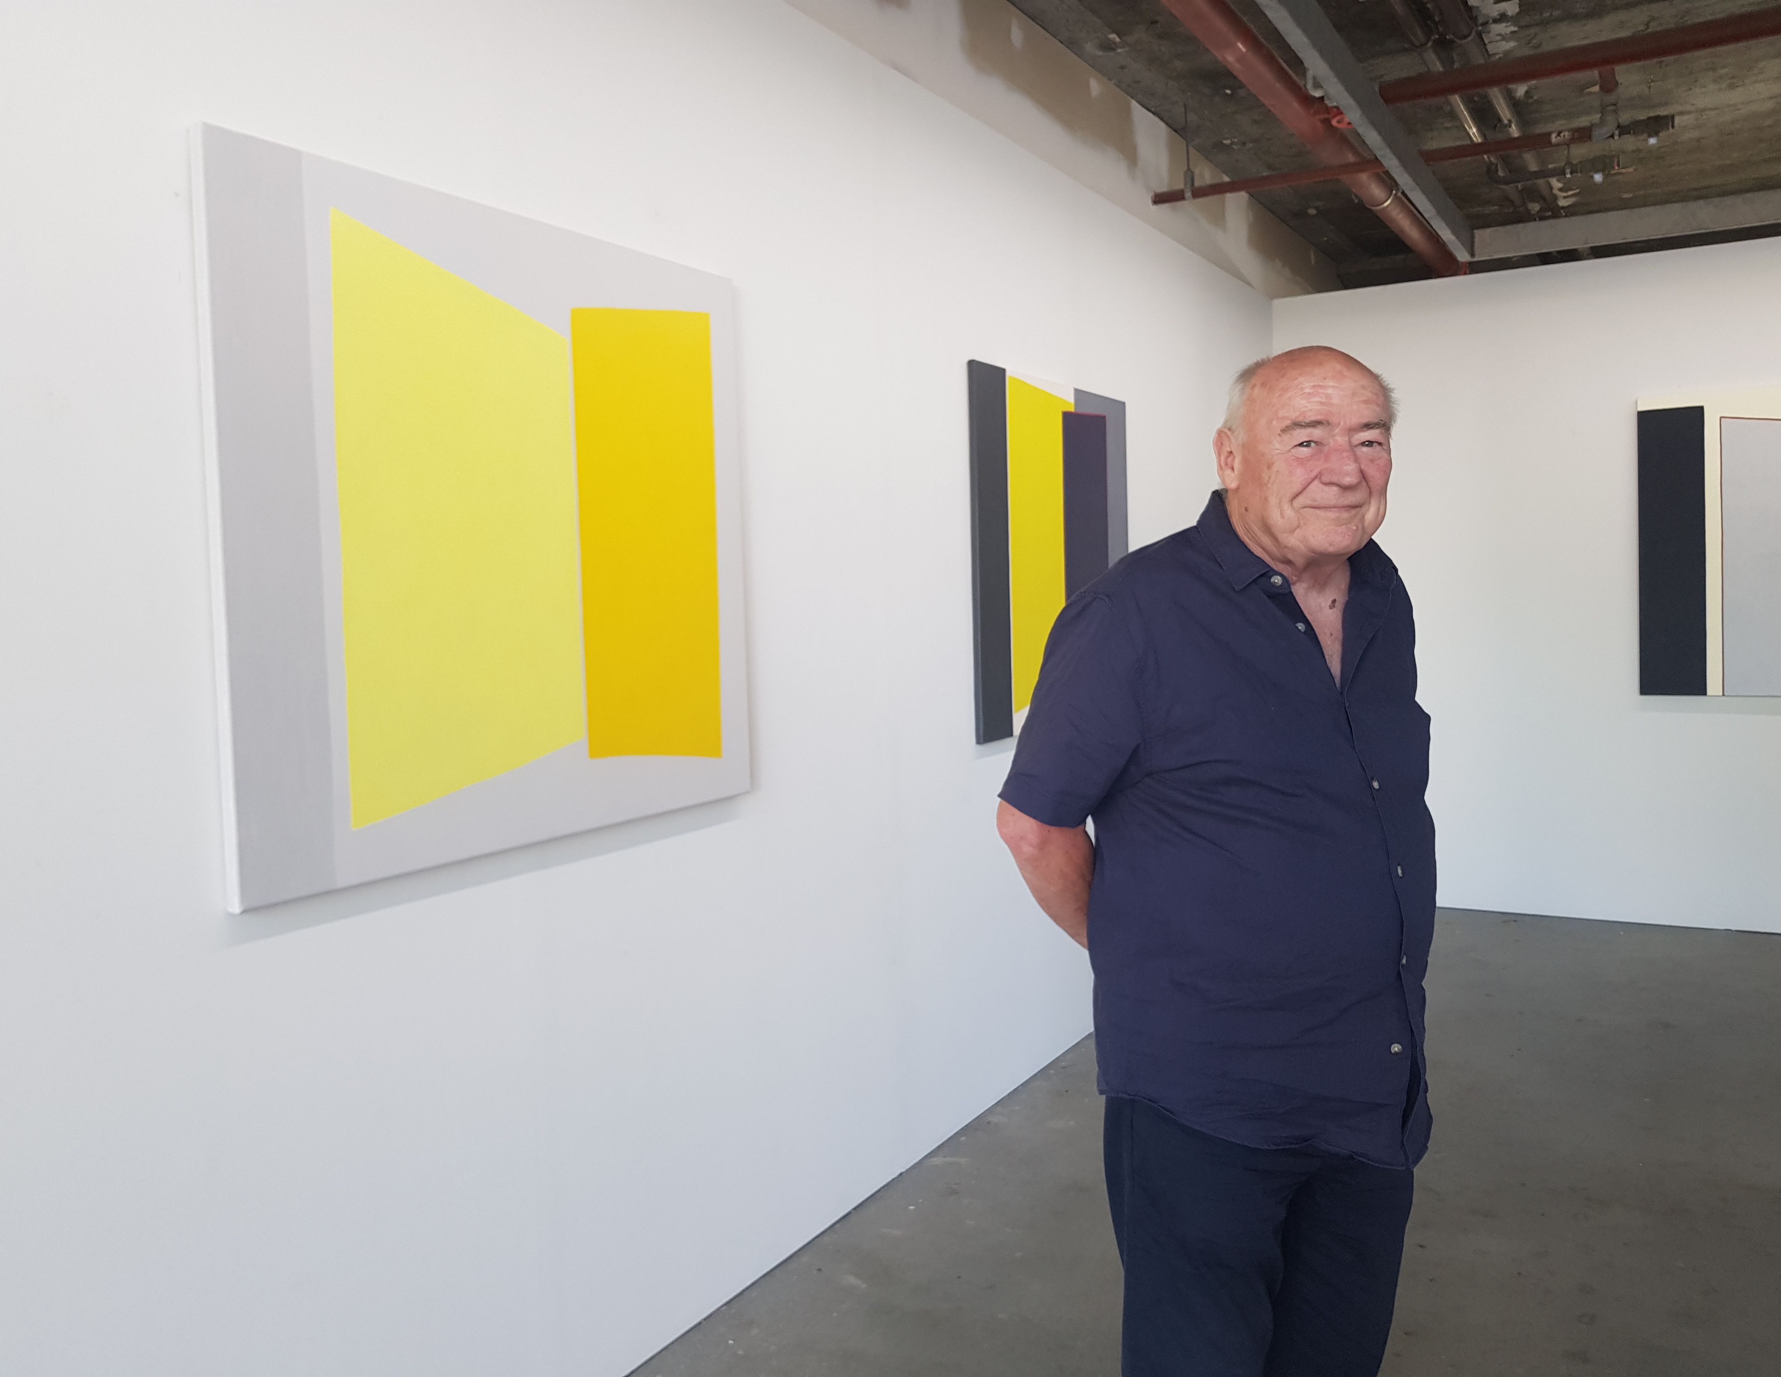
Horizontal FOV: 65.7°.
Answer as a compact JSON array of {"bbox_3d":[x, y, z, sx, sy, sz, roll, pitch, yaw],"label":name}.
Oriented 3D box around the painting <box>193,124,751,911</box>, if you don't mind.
[{"bbox_3d":[-0.607,-0.259,2.319,0.035,1.037,1.135,1,5,31],"label":"painting"}]

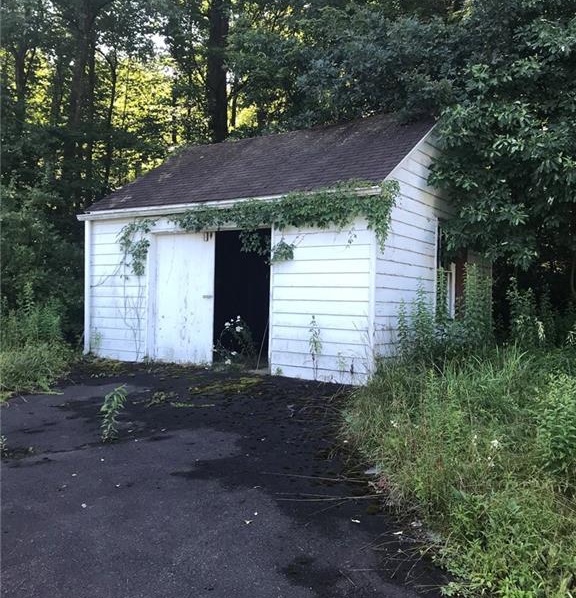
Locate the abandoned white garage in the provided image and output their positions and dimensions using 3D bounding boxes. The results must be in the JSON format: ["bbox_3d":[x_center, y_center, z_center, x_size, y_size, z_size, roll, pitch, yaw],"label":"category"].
[{"bbox_3d":[0.256,-1.215,13.426,6.768,4.977,6.390,1,-1,33],"label":"abandoned white garage"}]

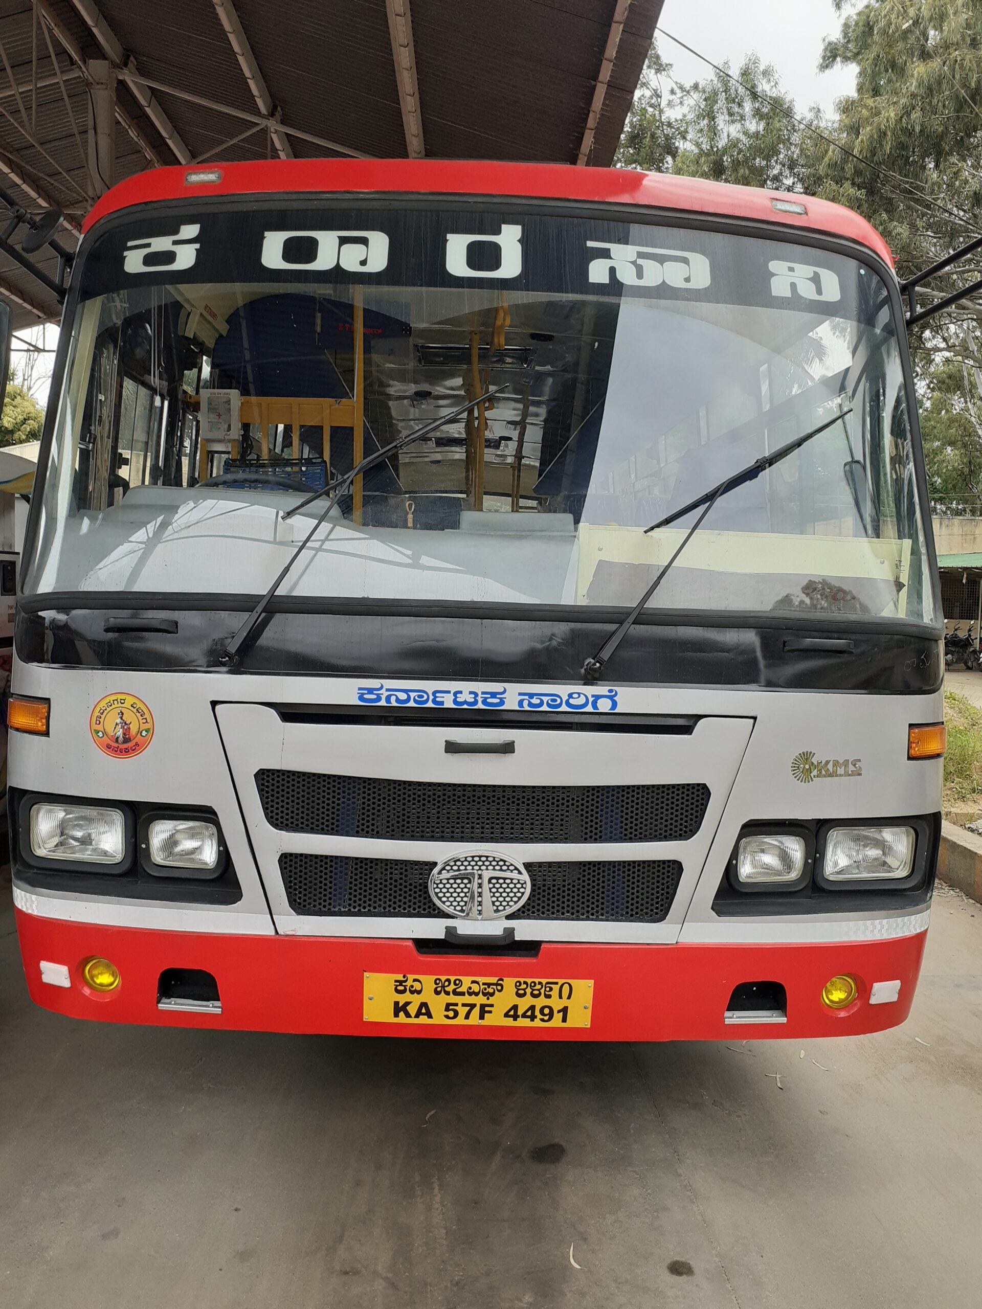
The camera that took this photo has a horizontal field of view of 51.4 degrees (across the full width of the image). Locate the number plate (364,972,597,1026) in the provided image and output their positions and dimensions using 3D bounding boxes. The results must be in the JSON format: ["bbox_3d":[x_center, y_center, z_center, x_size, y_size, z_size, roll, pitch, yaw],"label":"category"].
[{"bbox_3d":[-0.030,0.849,2.516,0.568,0.121,0.015,2,2,-2],"label":"number plate"}]

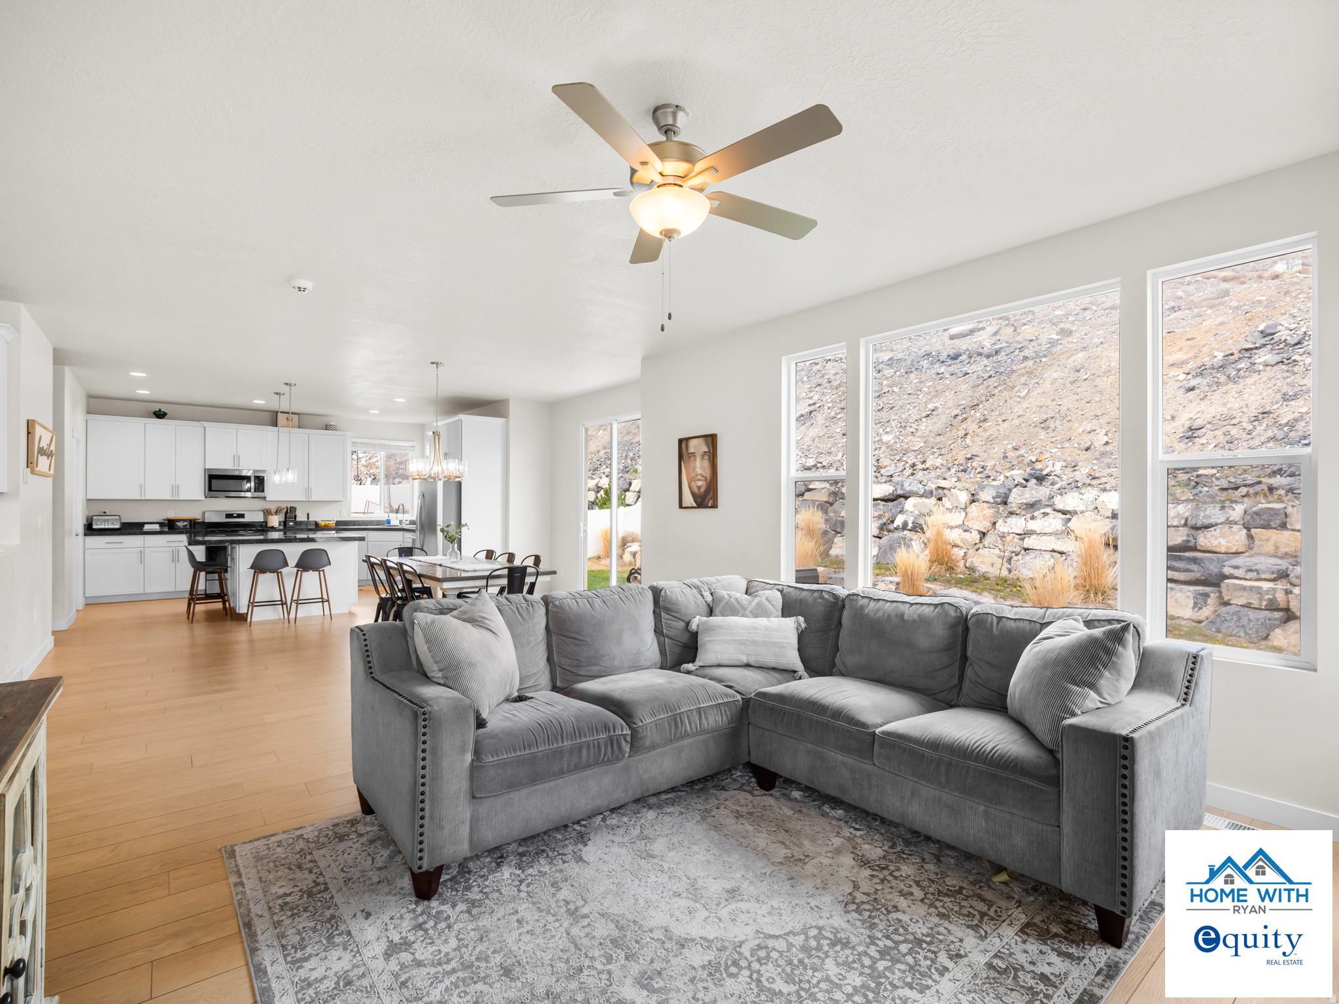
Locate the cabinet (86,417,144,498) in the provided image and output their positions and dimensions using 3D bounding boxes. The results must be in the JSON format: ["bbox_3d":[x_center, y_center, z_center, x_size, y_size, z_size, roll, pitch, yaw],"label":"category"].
[{"bbox_3d":[-7.561,-0.562,8.492,0.595,1.070,0.340,0,0,-37],"label":"cabinet"}]

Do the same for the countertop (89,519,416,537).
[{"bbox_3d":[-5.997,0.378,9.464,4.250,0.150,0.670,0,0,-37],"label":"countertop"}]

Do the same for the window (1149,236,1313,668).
[{"bbox_3d":[2.496,-0.207,2.770,0.120,1.800,0.553,1,-1,-40],"label":"window"}]

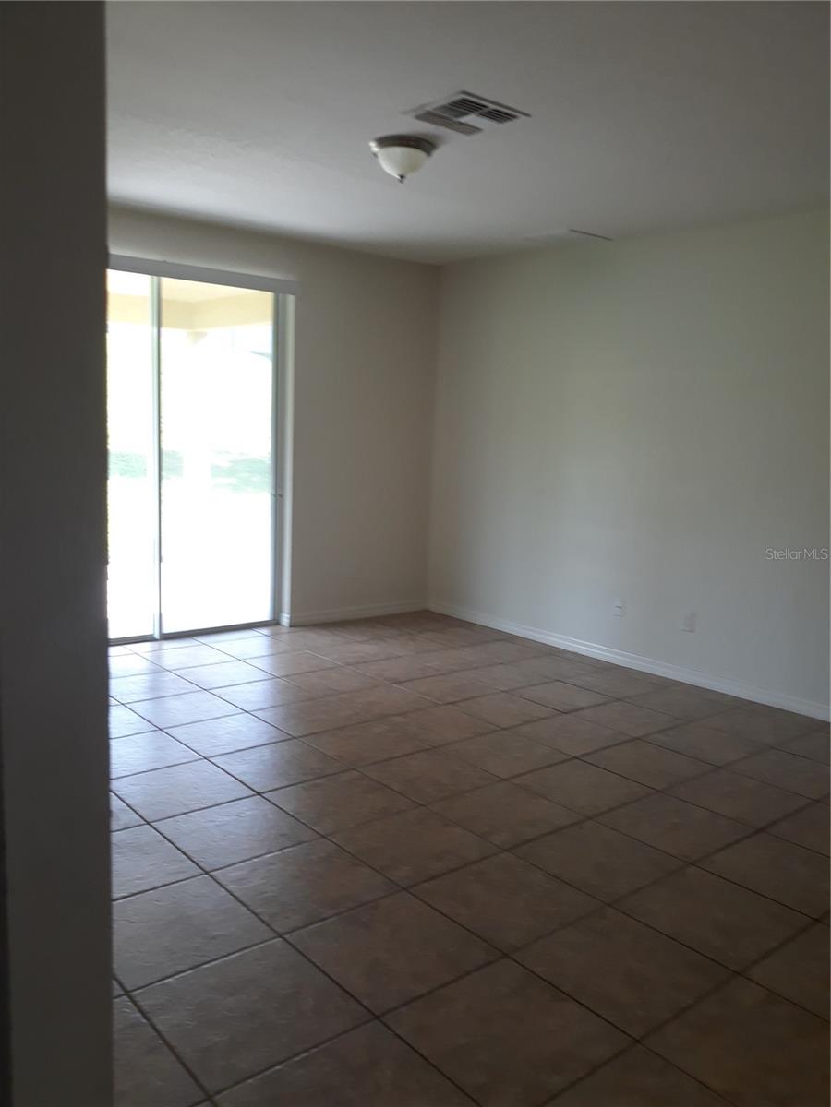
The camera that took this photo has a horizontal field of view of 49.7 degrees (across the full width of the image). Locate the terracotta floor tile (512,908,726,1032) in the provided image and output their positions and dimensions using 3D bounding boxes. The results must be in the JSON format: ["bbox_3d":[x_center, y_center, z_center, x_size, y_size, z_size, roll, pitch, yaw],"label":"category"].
[{"bbox_3d":[0.578,1.161,2.518,0.454,0.010,0.454,-5,10,-39],"label":"terracotta floor tile"}]

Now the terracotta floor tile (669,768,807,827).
[{"bbox_3d":[1.354,1.023,3.761,0.457,0.010,0.457,-4,10,-39],"label":"terracotta floor tile"}]

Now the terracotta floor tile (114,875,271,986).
[{"bbox_3d":[-0.711,1.099,2.627,0.454,0.012,0.452,-4,10,-40],"label":"terracotta floor tile"}]

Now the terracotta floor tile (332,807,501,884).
[{"bbox_3d":[-0.003,1.045,3.216,0.454,0.012,0.452,-4,10,-40],"label":"terracotta floor tile"}]

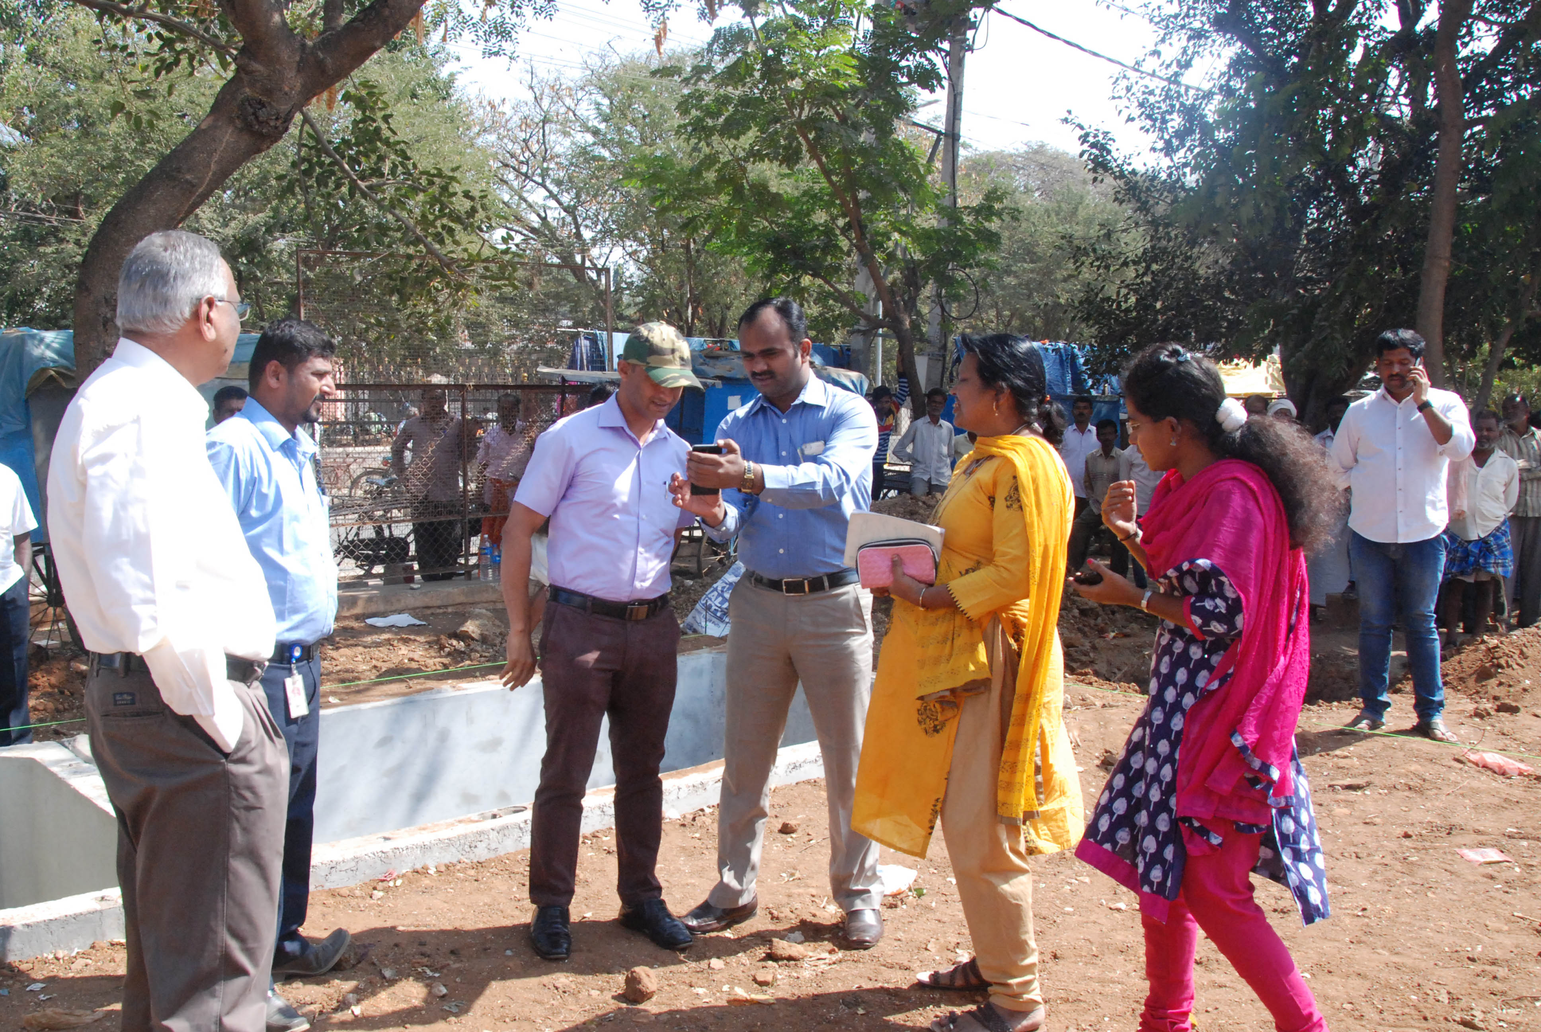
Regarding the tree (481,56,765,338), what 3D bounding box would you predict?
[{"bbox_3d":[-2.700,-4.270,19.646,6.000,7.500,6.000,0,6,0],"label":"tree"}]

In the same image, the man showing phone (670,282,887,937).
[{"bbox_3d":[0.020,0.281,3.101,0.520,1.710,0.480,2,7,20],"label":"man showing phone"}]

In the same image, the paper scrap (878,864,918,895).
[{"bbox_3d":[0.375,1.085,3.488,0.150,0.025,0.200,-1,6,-6],"label":"paper scrap"}]

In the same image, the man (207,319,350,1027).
[{"bbox_3d":[-1.160,0.354,2.757,0.360,1.640,0.470,3,7,22],"label":"man"}]

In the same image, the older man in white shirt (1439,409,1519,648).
[{"bbox_3d":[4.662,0.087,7.600,0.470,1.570,0.320,2,7,17],"label":"older man in white shirt"}]

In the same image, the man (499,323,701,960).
[{"bbox_3d":[-0.450,0.316,3.054,0.520,1.650,0.360,-3,7,-22],"label":"man"}]

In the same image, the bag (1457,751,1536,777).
[{"bbox_3d":[2.870,0.950,4.554,0.170,0.060,0.270,-6,9,-41],"label":"bag"}]

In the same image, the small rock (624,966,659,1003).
[{"bbox_3d":[-0.312,1.132,2.839,0.083,0.078,0.075,0,6,0],"label":"small rock"}]

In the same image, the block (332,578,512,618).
[{"bbox_3d":[-2.320,0.539,8.010,1.700,0.180,0.350,-4,7,-30],"label":"block"}]

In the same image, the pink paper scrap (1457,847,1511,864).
[{"bbox_3d":[2.270,1.070,3.662,0.140,0.020,0.130,0,6,0],"label":"pink paper scrap"}]

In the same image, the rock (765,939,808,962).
[{"bbox_3d":[0.040,1.127,3.025,0.102,0.047,0.062,-1,7,-11],"label":"rock"}]

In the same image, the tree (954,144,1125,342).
[{"bbox_3d":[6.900,-5.634,29.556,7.000,8.200,6.500,0,6,0],"label":"tree"}]

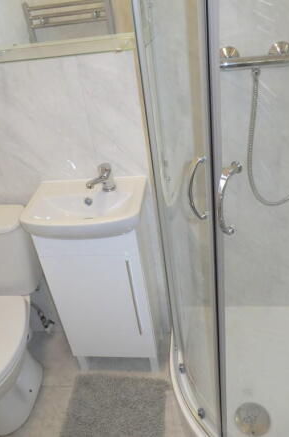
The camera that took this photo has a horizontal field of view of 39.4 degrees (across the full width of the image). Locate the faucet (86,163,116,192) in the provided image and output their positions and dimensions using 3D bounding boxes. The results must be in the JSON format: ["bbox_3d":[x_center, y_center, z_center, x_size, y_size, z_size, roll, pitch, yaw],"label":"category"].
[{"bbox_3d":[-0.150,-0.132,1.385,0.108,0.096,0.048,-33,41,-32],"label":"faucet"}]

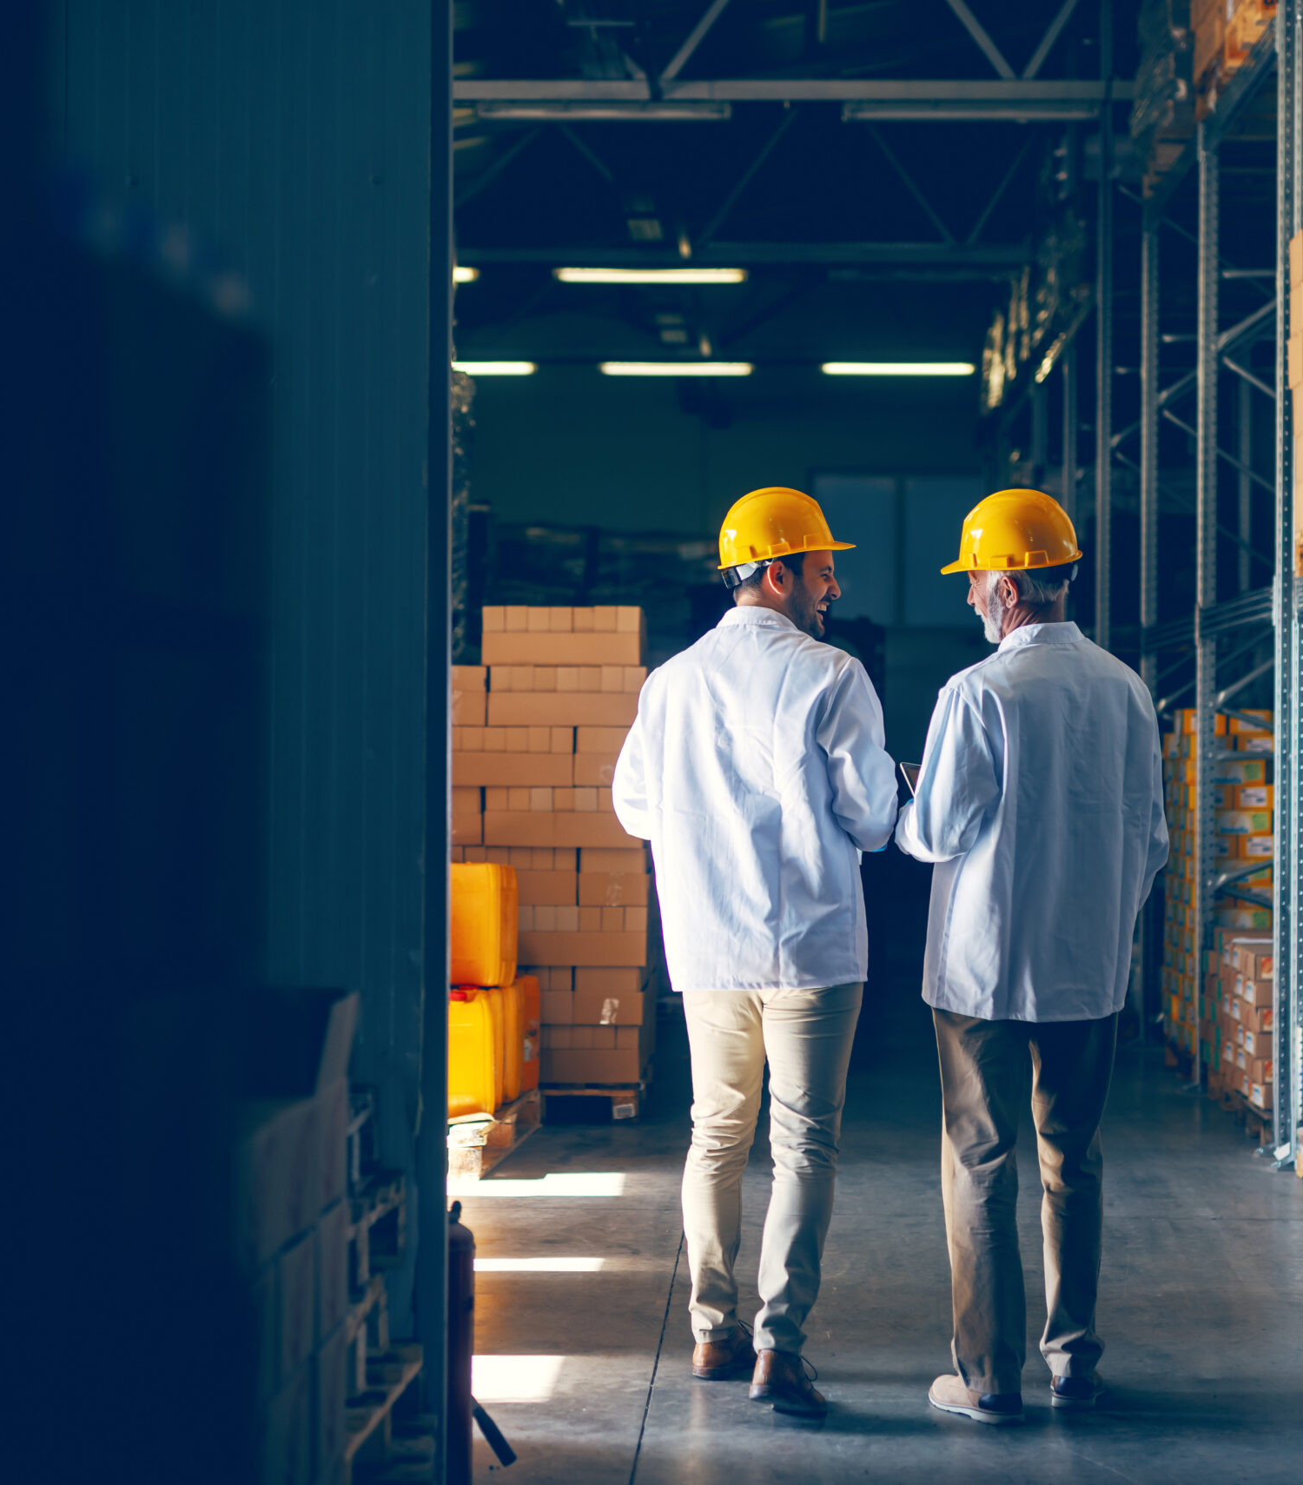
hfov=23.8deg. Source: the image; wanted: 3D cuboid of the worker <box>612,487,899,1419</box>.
[{"bbox_3d":[0.217,0.402,6.430,0.590,1.860,0.550,0,0,14],"label":"worker"}]

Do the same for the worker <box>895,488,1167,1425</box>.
[{"bbox_3d":[0.770,0.408,6.290,0.550,1.840,0.480,0,0,-13],"label":"worker"}]

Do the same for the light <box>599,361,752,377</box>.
[{"bbox_3d":[0.200,-3.072,25.400,1.280,0.095,0.130,0,0,2],"label":"light"}]

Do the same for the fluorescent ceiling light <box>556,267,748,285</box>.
[{"bbox_3d":[0.000,-3.096,20.500,1.280,0.095,0.130,0,0,2],"label":"fluorescent ceiling light"}]

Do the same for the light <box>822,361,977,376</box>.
[{"bbox_3d":[2.039,-3.066,25.350,1.280,0.095,0.130,0,0,2],"label":"light"}]

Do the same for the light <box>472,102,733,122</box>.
[{"bbox_3d":[-0.241,-3.160,15.500,1.280,0.095,0.130,0,0,2],"label":"light"}]

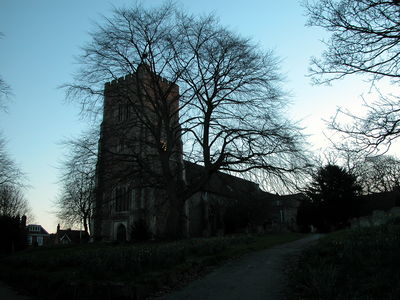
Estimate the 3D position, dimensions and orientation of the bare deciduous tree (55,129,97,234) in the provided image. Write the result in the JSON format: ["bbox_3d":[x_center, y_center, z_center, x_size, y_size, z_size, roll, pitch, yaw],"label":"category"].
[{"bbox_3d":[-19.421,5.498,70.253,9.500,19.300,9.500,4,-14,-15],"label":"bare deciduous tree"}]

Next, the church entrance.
[{"bbox_3d":[-9.994,10.670,52.388,1.800,2.310,0.500,-9,-16,34],"label":"church entrance"}]

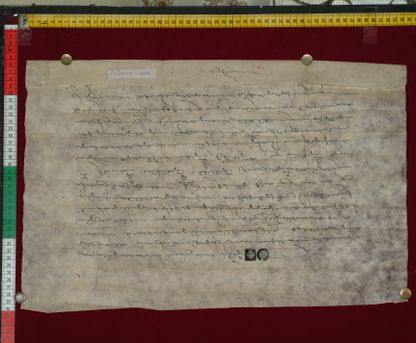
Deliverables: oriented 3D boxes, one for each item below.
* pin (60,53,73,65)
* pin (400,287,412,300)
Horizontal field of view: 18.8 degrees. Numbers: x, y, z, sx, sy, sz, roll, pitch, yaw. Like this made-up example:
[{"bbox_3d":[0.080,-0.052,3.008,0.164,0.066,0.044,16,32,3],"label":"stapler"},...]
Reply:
[{"bbox_3d":[-0.198,-0.157,1.752,0.015,0.015,0.009,0,-4,0],"label":"pin"},{"bbox_3d":[0.273,0.168,1.728,0.015,0.015,0.009,0,-4,0],"label":"pin"}]

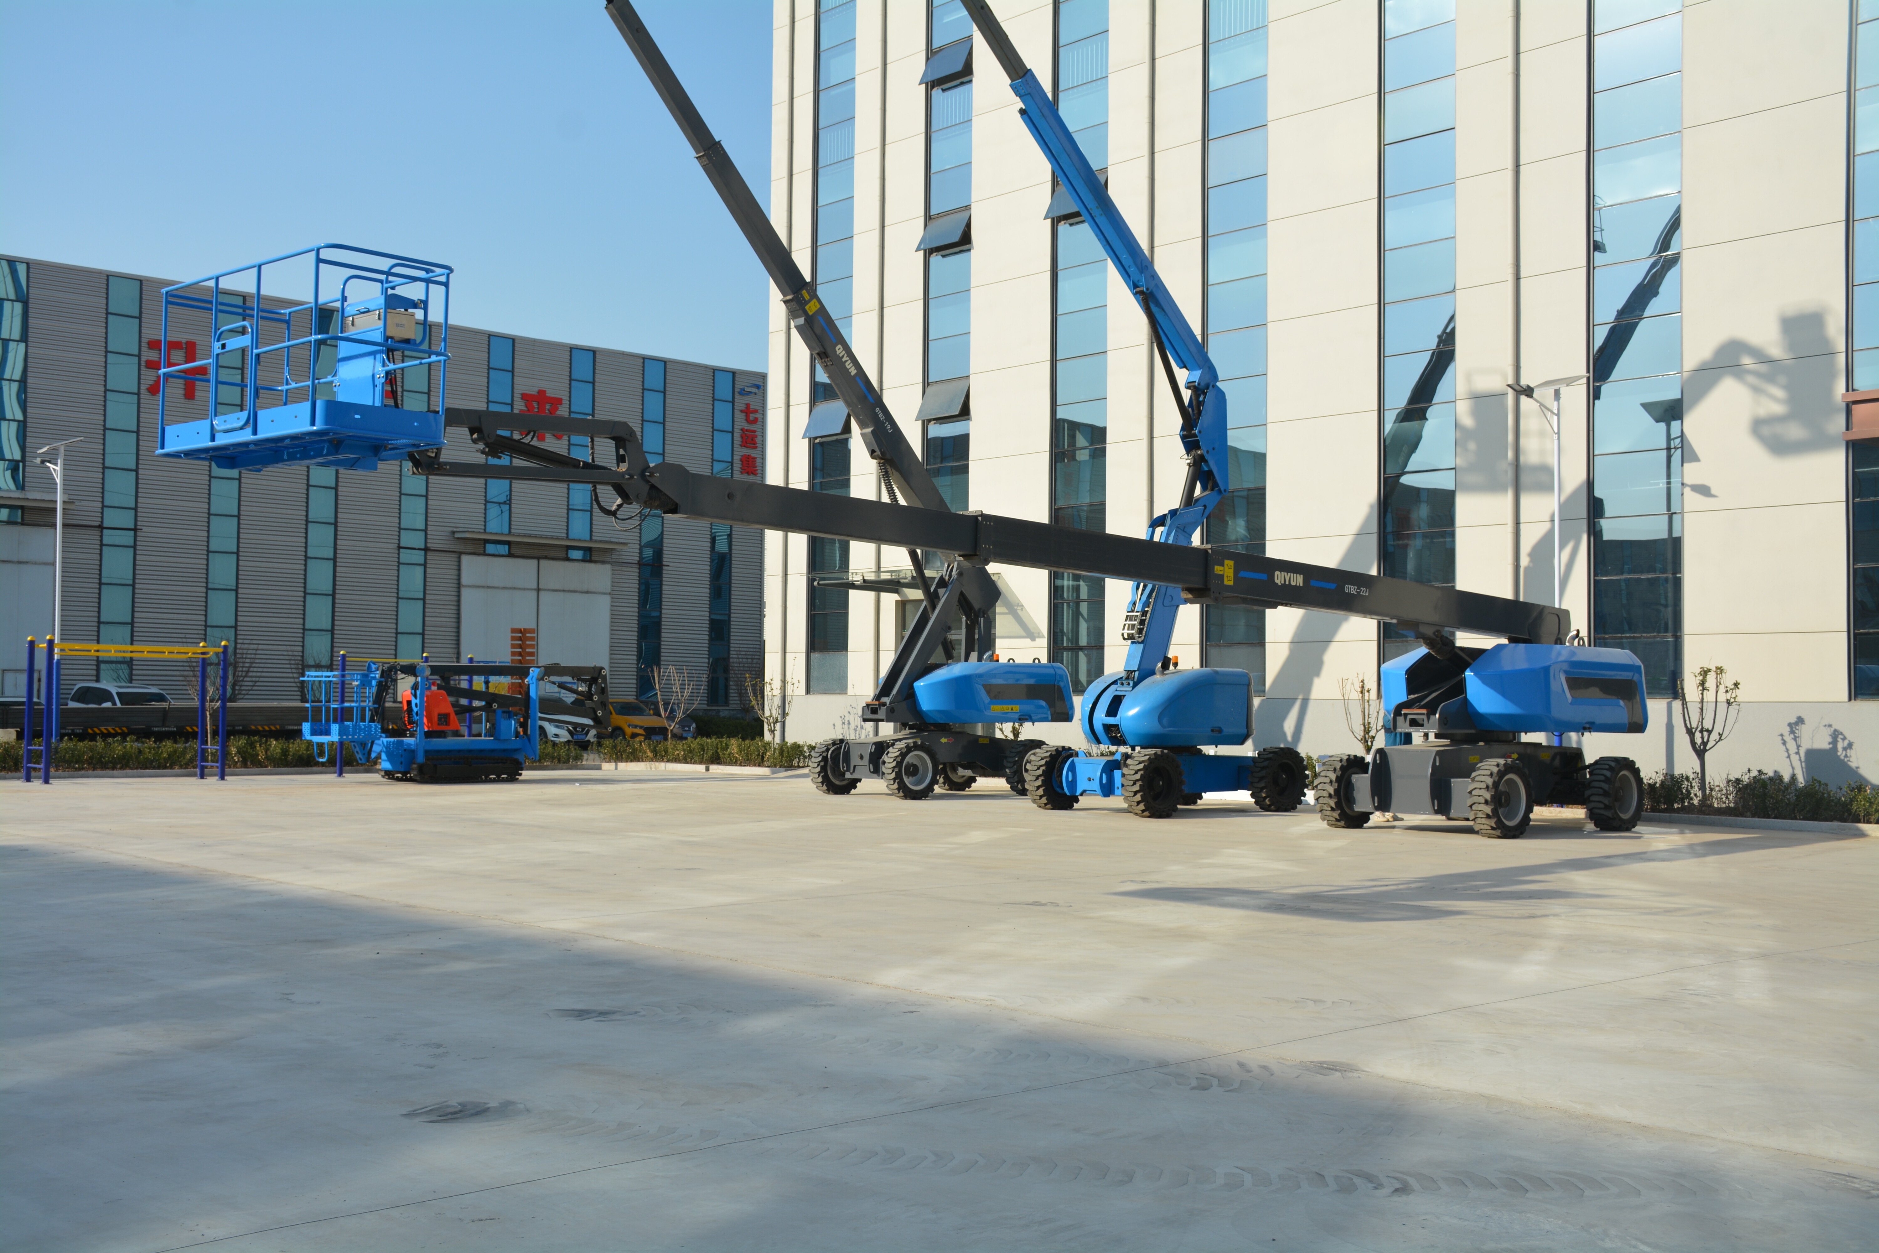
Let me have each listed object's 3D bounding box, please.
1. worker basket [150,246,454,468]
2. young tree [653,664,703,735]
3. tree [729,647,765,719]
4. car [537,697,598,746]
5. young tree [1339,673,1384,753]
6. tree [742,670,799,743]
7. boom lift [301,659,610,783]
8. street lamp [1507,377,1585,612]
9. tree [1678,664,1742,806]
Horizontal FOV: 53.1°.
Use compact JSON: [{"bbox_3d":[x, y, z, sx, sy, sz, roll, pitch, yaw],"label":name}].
[{"bbox_3d":[-4.724,-1.865,13.845,2.400,1.363,1.020,-1,-3,43],"label":"worker basket"},{"bbox_3d":[-5.702,1.905,40.617,1.130,2.160,1.100,1,-2,-8],"label":"young tree"},{"bbox_3d":[-6.057,2.175,58.958,1.200,3.062,1.150,1,-2,-6],"label":"tree"},{"bbox_3d":[-11.633,2.786,54.550,1.840,1.580,4.400,3,-3,-42],"label":"car"},{"bbox_3d":[6.719,1.710,29.506,0.900,1.944,0.900,0,-2,13],"label":"young tree"},{"bbox_3d":[-3.667,1.965,40.930,1.250,2.107,1.200,1,-2,-5],"label":"tree"},{"bbox_3d":[-8.642,1.734,34.689,5.903,2.198,1.550,3,-3,-43],"label":"boom lift"},{"bbox_3d":[8.542,-0.493,26.606,1.600,6.177,1.000,3,-3,-42],"label":"street lamp"},{"bbox_3d":[10.435,1.541,25.507,0.870,2.046,0.850,0,-2,5],"label":"tree"}]

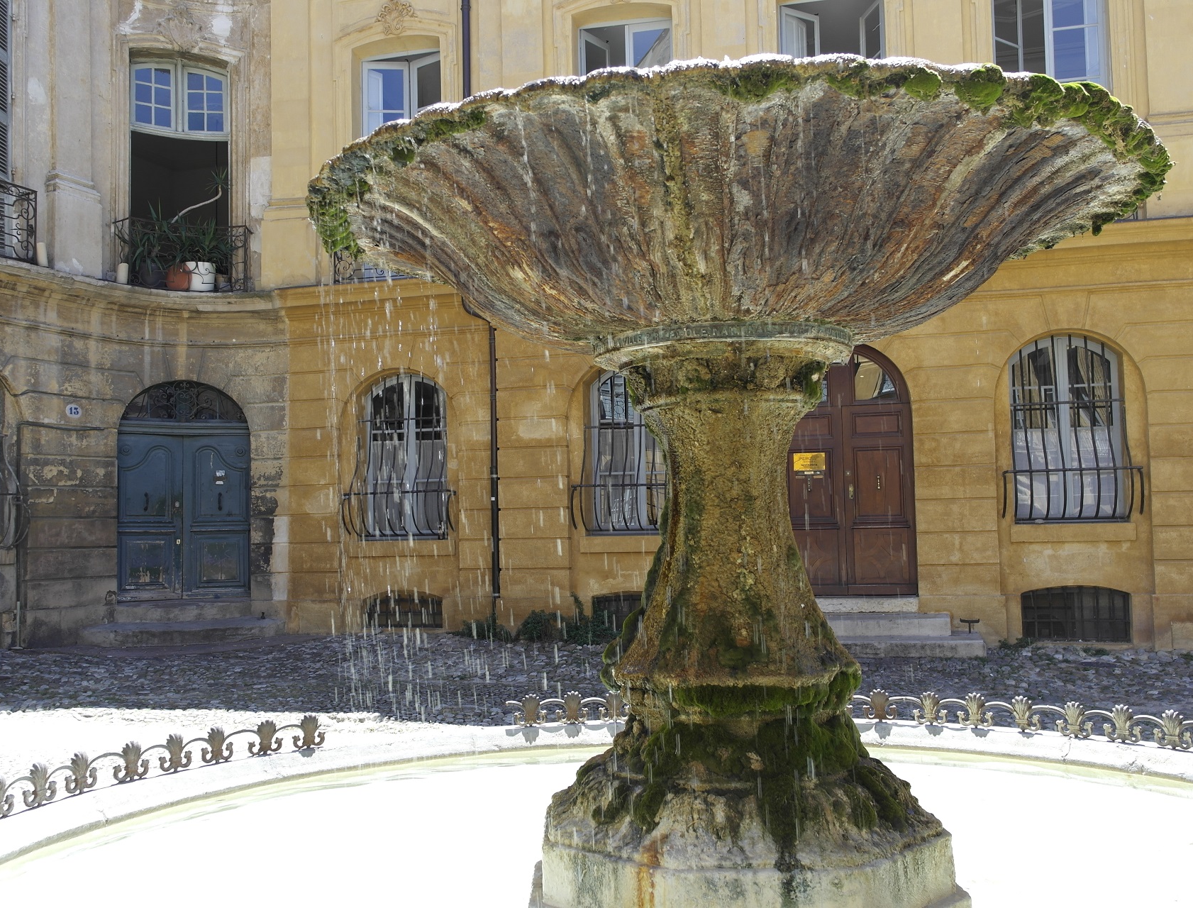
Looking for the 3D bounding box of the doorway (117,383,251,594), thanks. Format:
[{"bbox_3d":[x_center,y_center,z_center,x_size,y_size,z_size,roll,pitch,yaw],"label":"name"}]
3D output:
[{"bbox_3d":[-5.427,0.466,14.975,1.643,2.871,0.220,0,-3,-21],"label":"doorway"}]

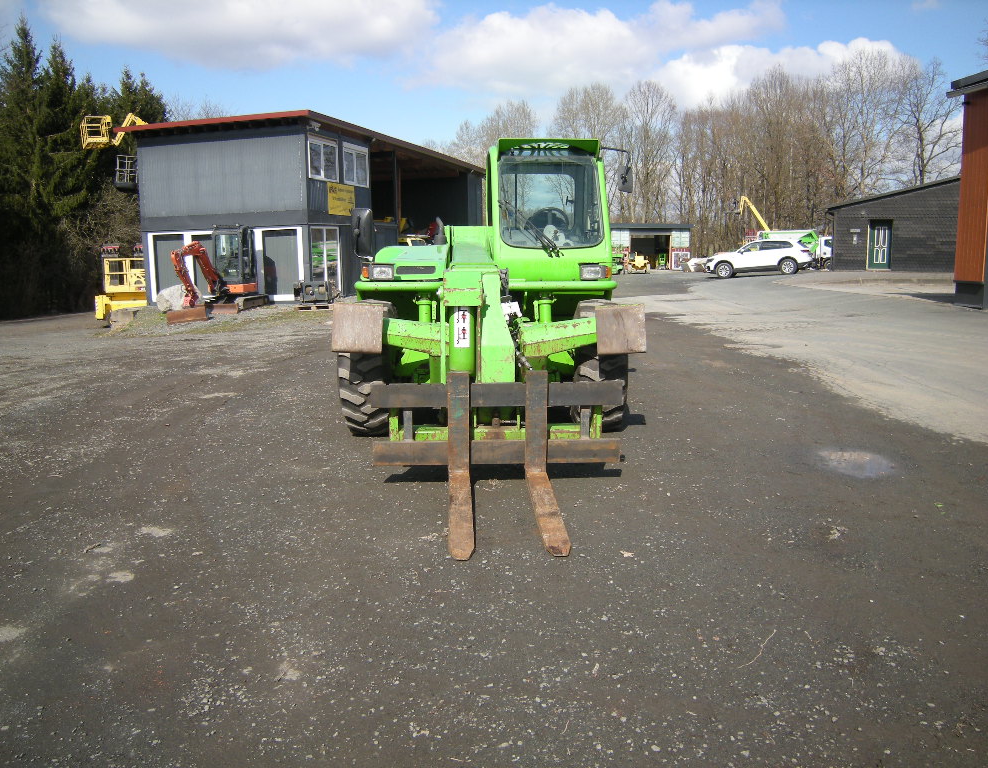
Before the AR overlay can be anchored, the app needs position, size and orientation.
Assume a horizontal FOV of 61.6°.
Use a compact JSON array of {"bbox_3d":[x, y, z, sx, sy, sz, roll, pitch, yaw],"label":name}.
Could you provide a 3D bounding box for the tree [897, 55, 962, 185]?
[{"bbox_3d":[30.511,-15.704,58.263,5.600,13.950,5.600,-1,10,0],"label":"tree"}]

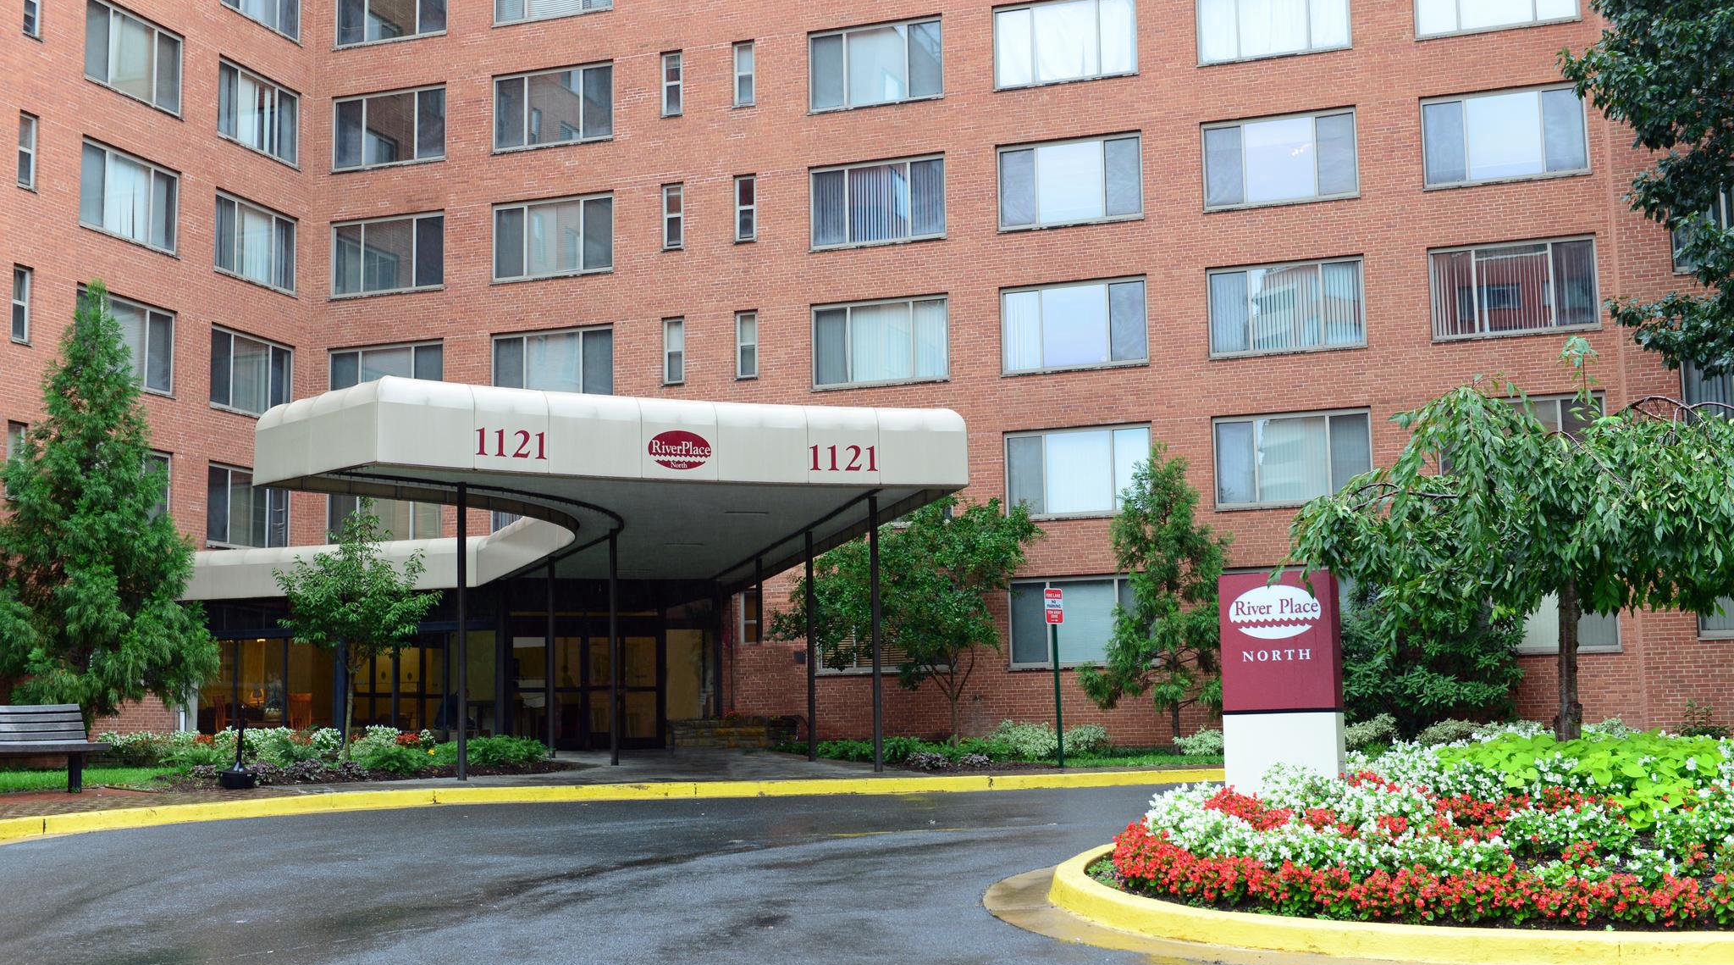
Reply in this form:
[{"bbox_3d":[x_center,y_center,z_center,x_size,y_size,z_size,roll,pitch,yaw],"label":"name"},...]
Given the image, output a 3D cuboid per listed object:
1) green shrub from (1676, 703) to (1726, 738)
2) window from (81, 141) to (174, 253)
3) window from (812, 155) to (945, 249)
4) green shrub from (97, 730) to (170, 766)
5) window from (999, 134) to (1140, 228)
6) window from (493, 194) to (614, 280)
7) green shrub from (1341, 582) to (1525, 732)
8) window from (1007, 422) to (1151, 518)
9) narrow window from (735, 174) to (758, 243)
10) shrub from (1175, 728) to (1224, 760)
[{"bbox_3d":[11.639,3.314,28.200,0.680,0.580,0.550,-3,-8,19],"label":"green shrub"},{"bbox_3d":[-13.469,-5.170,36.985,0.120,1.560,2.680,-4,-8,19],"label":"window"},{"bbox_3d":[0.206,-5.290,38.385,2.654,1.517,0.120,-4,-8,18],"label":"window"},{"bbox_3d":[-10.288,3.714,28.300,0.924,0.512,0.900,-1,-8,0],"label":"green shrub"},{"bbox_3d":[3.761,-5.543,37.499,2.720,1.640,0.150,-4,-8,19],"label":"window"},{"bbox_3d":[-6.266,-4.869,40.445,2.680,1.560,0.120,-3,-8,19],"label":"window"},{"bbox_3d":[8.985,2.866,32.300,2.700,2.500,2.400,-4,-8,18],"label":"green shrub"},{"bbox_3d":[3.819,-0.191,36.679,2.660,1.570,0.140,-4,-8,18],"label":"window"},{"bbox_3d":[-2.324,-5.269,39.142,0.450,1.270,0.120,-3,-8,19],"label":"narrow window"},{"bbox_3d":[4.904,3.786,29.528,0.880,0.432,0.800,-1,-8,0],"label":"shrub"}]

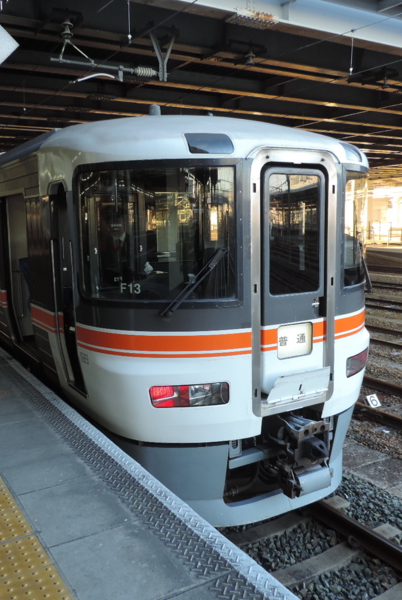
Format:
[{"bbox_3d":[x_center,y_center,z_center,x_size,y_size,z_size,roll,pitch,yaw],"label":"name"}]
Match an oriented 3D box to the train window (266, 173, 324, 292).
[{"bbox_3d":[0.741,-0.521,4.348,0.537,0.941,0.060,-5,9,-31],"label":"train window"}]

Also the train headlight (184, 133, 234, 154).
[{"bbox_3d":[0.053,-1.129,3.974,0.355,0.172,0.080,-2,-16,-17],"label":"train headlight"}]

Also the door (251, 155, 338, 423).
[{"bbox_3d":[0.713,-0.126,4.383,0.877,2.009,0.130,-4,9,-30],"label":"door"}]

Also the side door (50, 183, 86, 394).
[{"bbox_3d":[-1.158,-0.112,4.756,0.130,1.793,0.630,-5,9,-31],"label":"side door"}]

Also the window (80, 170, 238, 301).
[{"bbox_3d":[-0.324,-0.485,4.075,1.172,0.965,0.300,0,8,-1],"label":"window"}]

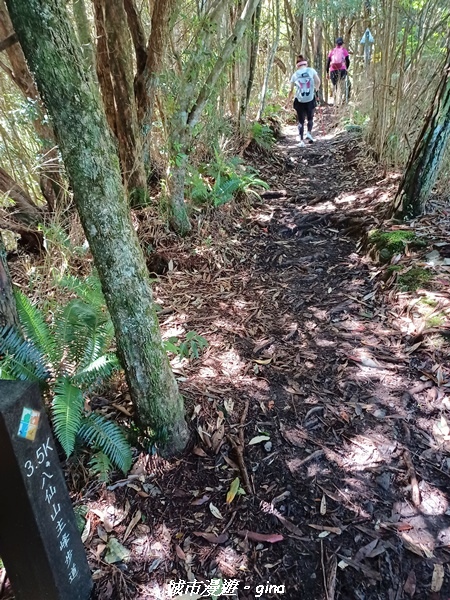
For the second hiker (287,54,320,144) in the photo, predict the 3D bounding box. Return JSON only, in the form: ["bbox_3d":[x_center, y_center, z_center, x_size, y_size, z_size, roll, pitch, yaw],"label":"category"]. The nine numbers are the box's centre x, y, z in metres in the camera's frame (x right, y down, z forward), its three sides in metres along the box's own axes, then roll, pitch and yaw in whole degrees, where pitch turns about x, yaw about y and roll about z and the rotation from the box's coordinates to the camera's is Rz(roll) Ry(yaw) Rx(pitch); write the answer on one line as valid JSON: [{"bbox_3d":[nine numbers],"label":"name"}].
[{"bbox_3d":[1.521,-3.800,8.352,0.600,1.600,0.500,2,27,13],"label":"second hiker"}]

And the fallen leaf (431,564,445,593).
[{"bbox_3d":[0.650,0.846,1.322,0.030,0.012,0.092,13,32,27],"label":"fallen leaf"}]

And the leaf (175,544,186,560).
[{"bbox_3d":[-0.149,0.829,1.423,0.021,0.010,0.065,-20,33,-29],"label":"leaf"}]

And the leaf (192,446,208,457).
[{"bbox_3d":[-0.105,0.657,1.865,0.085,0.015,0.033,14,31,28],"label":"leaf"}]

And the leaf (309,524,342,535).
[{"bbox_3d":[0.340,0.780,1.471,0.109,0.013,0.025,2,28,9],"label":"leaf"}]

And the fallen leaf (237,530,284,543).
[{"bbox_3d":[0.118,0.796,1.454,0.160,0.018,0.032,2,28,8],"label":"fallen leaf"}]

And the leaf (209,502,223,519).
[{"bbox_3d":[-0.031,0.757,1.549,0.023,0.010,0.080,-20,33,-30],"label":"leaf"}]

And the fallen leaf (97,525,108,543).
[{"bbox_3d":[-0.421,0.805,1.491,0.026,0.012,0.079,-21,33,-31],"label":"fallen leaf"}]

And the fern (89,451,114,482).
[{"bbox_3d":[-0.462,0.619,1.620,0.100,0.070,0.120,-6,25,-7],"label":"fern"}]

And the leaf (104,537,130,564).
[{"bbox_3d":[-0.364,0.831,1.429,0.101,0.018,0.065,19,35,35],"label":"leaf"}]

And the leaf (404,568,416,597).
[{"bbox_3d":[0.591,0.892,1.367,0.030,0.015,0.095,11,30,23],"label":"leaf"}]

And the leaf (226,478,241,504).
[{"bbox_3d":[0.033,0.743,1.691,0.034,0.015,0.133,8,29,19],"label":"leaf"}]

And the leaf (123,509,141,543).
[{"bbox_3d":[-0.335,0.819,1.569,0.026,0.015,0.136,7,29,16],"label":"leaf"}]

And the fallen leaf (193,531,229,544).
[{"bbox_3d":[-0.049,0.831,1.527,0.134,0.015,0.029,5,28,12],"label":"fallen leaf"}]

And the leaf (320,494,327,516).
[{"bbox_3d":[0.369,0.768,1.621,0.021,0.015,0.096,5,28,13],"label":"leaf"}]

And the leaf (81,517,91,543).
[{"bbox_3d":[-0.499,0.829,1.559,0.023,0.015,0.091,0,28,4],"label":"leaf"}]

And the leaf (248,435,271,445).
[{"bbox_3d":[0.146,0.595,1.835,0.096,0.012,0.032,-8,29,-10],"label":"leaf"}]

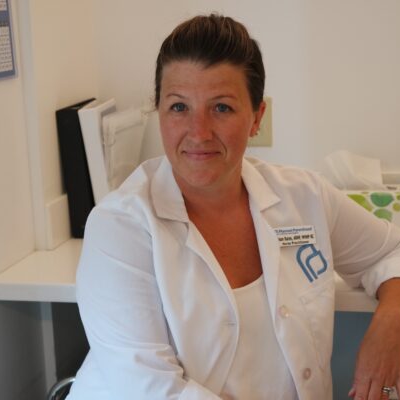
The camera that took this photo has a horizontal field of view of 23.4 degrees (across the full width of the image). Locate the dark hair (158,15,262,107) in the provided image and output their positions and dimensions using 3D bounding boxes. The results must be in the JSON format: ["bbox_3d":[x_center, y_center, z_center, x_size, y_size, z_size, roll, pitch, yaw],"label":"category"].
[{"bbox_3d":[0.019,-0.185,1.455,0.167,0.180,0.200,3,10,6],"label":"dark hair"}]

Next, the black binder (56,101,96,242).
[{"bbox_3d":[-0.250,-0.082,2.279,0.056,0.289,0.268,-4,10,13],"label":"black binder"}]

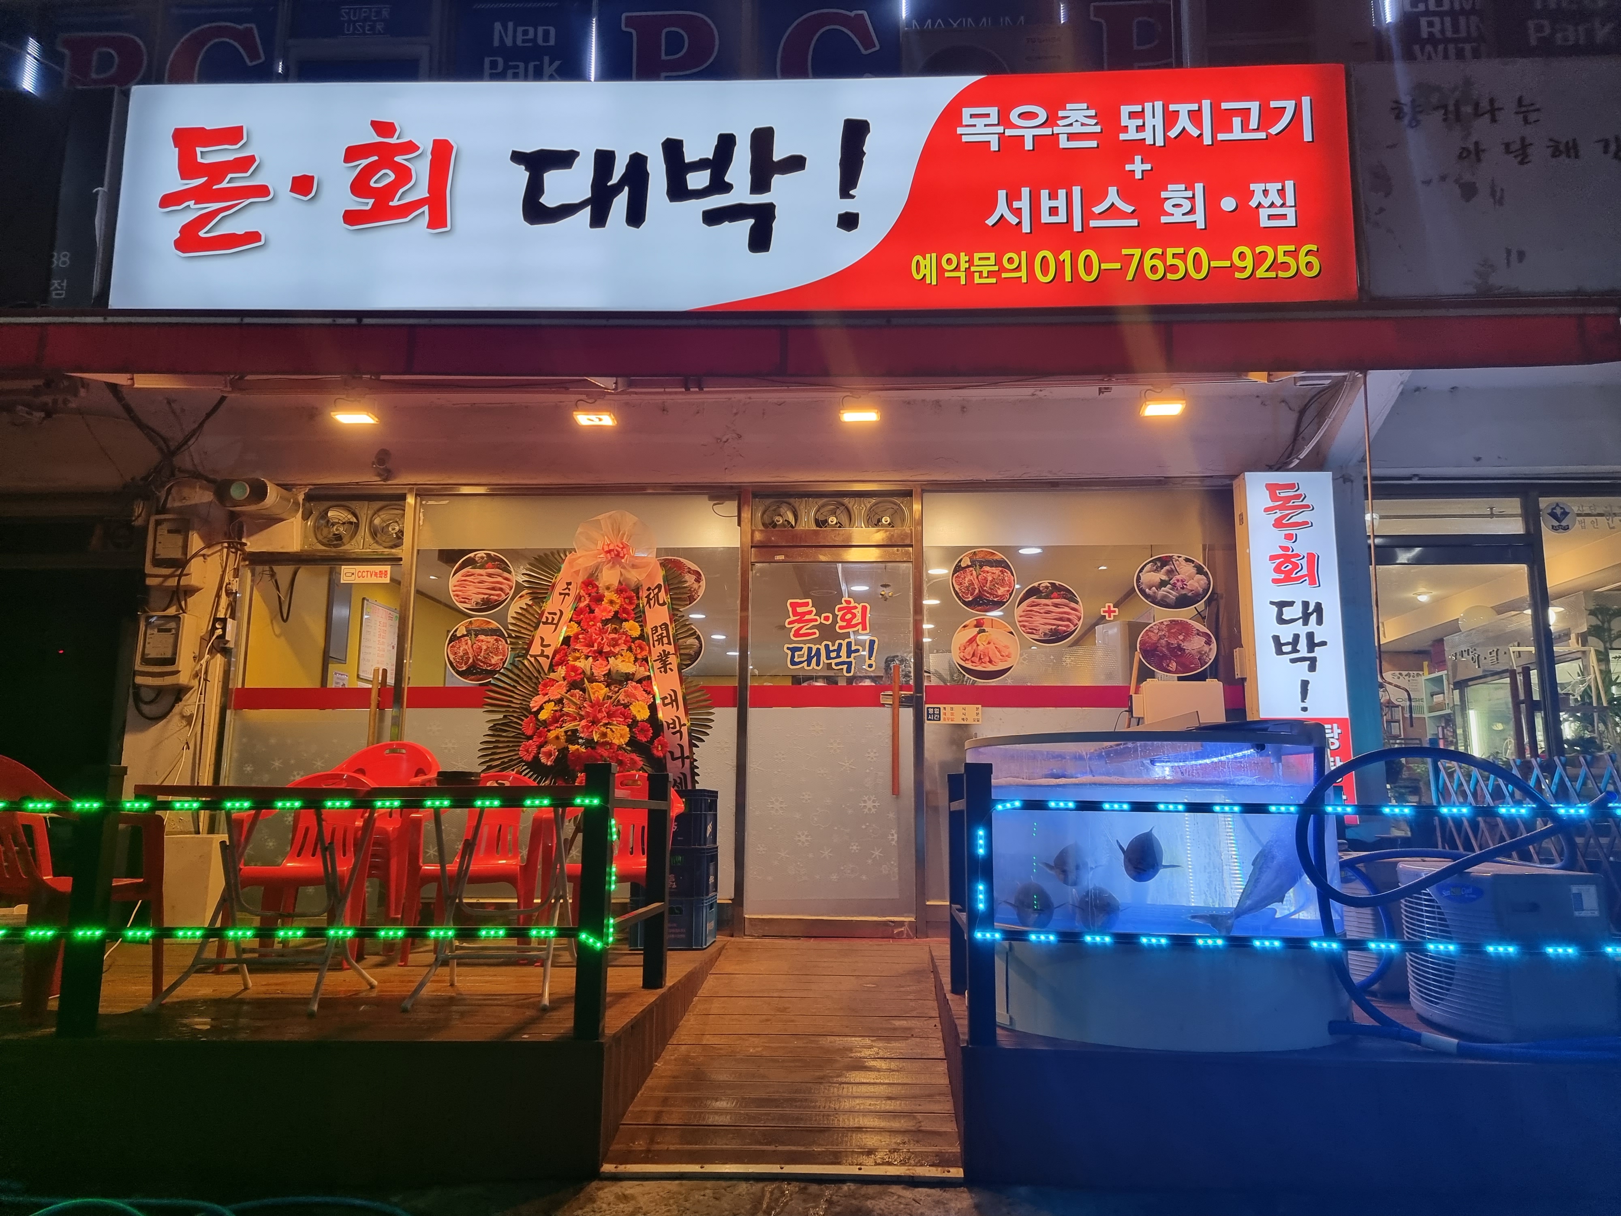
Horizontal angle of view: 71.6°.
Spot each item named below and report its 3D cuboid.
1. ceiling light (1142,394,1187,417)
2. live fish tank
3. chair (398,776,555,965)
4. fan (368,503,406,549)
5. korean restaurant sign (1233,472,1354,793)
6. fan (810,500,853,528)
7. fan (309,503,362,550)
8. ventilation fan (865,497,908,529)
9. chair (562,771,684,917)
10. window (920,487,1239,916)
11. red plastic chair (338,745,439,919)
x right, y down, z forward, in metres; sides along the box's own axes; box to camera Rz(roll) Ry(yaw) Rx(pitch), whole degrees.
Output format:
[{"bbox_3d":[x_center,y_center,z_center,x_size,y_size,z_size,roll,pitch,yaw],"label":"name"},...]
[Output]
[{"bbox_3d":[1.605,-0.910,5.113,0.180,0.050,0.140,0,-10,3],"label":"ceiling light"},{"bbox_3d":[1.194,0.936,3.969,1.250,0.940,1.240,0,-10,3],"label":"live fish tank"},{"bbox_3d":[-1.464,1.175,5.159,0.585,0.825,0.560,0,-10,-1],"label":"chair"},{"bbox_3d":[-2.387,-0.465,6.393,0.270,0.270,0.110,0,-10,3],"label":"fan"},{"bbox_3d":[2.556,0.198,5.945,0.457,1.855,0.190,0,-10,3],"label":"korean restaurant sign"},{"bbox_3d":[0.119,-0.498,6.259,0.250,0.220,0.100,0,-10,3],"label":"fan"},{"bbox_3d":[-2.780,-0.475,6.588,0.290,0.290,0.120,0,-10,3],"label":"fan"},{"bbox_3d":[0.441,-0.503,6.467,0.280,0.280,0.120,0,-10,3],"label":"ventilation fan"},{"bbox_3d":[-0.864,1.173,5.126,0.585,0.825,0.560,0,-10,2],"label":"chair"},{"bbox_3d":[1.459,0.466,5.977,1.720,2.270,0.070,0,-10,3],"label":"window"},{"bbox_3d":[-2.108,1.059,5.464,0.585,0.825,0.560,-1,-10,5],"label":"red plastic chair"}]

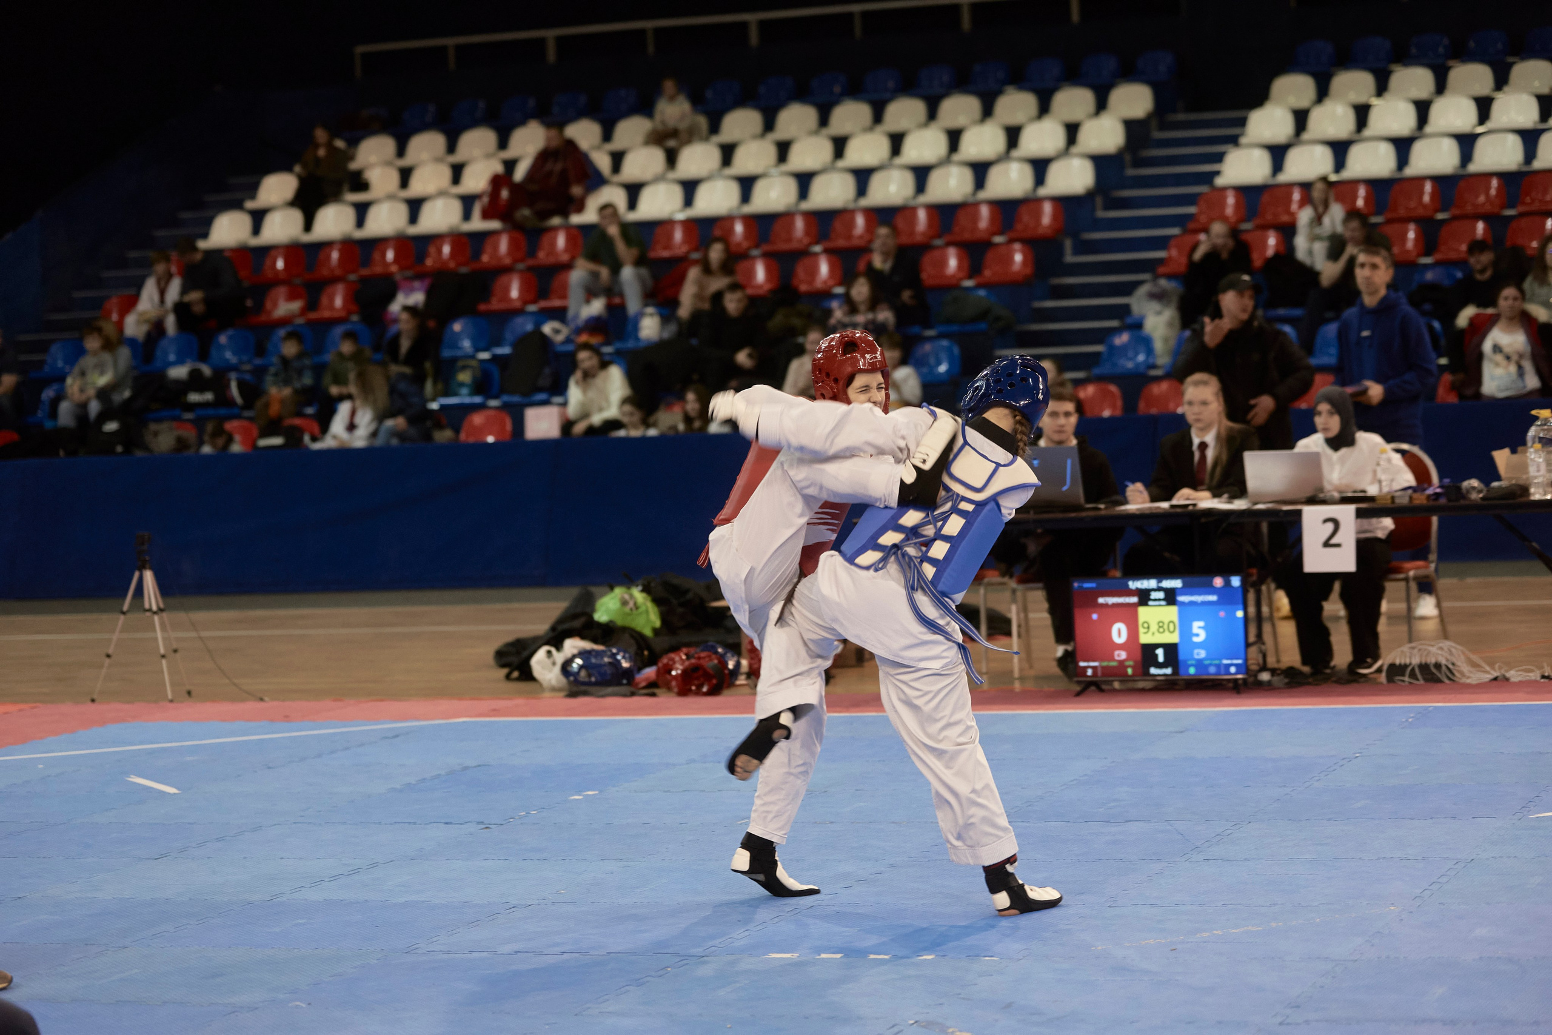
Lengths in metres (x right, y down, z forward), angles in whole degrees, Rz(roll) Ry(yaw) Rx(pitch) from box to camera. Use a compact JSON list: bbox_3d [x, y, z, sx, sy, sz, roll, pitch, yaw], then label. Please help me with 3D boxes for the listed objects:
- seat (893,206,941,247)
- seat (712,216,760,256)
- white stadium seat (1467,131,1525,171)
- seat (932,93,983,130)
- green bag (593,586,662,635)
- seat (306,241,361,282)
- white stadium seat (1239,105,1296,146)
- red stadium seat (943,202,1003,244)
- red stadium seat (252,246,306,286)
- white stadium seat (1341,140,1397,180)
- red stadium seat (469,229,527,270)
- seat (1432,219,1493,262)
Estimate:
[{"bbox_3d":[1.032,-2.167,28.866,0.410,0.310,0.370,-2,3,20],"label":"seat"},{"bbox_3d":[-0.344,-2.147,29.770,0.400,0.315,0.370,-2,3,20],"label":"seat"},{"bbox_3d":[5.420,-2.734,29.074,0.410,0.315,0.390,-2,3,18],"label":"white stadium seat"},{"bbox_3d":[1.509,-3.405,32.583,0.397,0.299,0.372,-2,3,19],"label":"seat"},{"bbox_3d":[-0.705,0.443,18.422,0.340,0.230,0.240,-3,3,-2],"label":"green bag"},{"bbox_3d":[-3.461,-2.008,30.504,0.410,0.310,0.370,-2,3,20],"label":"seat"},{"bbox_3d":[3.900,-3.098,30.649,0.410,0.315,0.390,-2,3,18],"label":"white stadium seat"},{"bbox_3d":[1.487,-2.196,29.108,0.400,0.315,0.370,-2,3,20],"label":"red stadium seat"},{"bbox_3d":[-3.903,-1.995,30.667,0.410,0.310,0.370,-2,3,20],"label":"red stadium seat"},{"bbox_3d":[4.551,-2.756,29.832,0.410,0.320,0.380,-2,3,19],"label":"white stadium seat"},{"bbox_3d":[-2.237,-2.138,31.071,0.410,0.320,0.380,-2,3,19],"label":"red stadium seat"},{"bbox_3d":[4.685,-1.891,26.460,0.410,0.310,0.370,-2,3,20],"label":"seat"}]

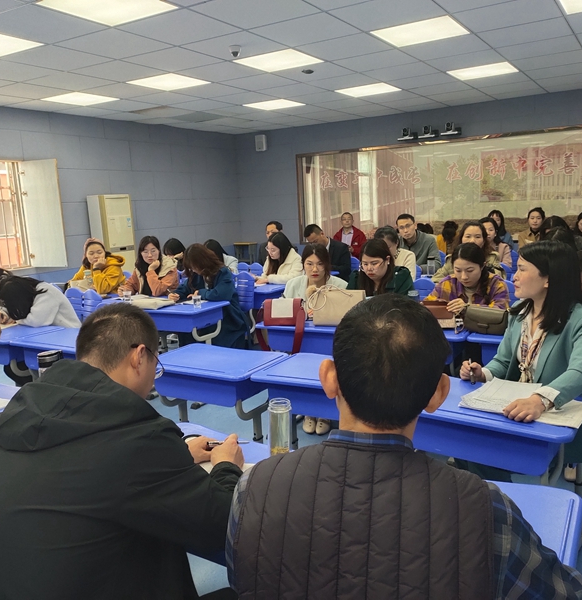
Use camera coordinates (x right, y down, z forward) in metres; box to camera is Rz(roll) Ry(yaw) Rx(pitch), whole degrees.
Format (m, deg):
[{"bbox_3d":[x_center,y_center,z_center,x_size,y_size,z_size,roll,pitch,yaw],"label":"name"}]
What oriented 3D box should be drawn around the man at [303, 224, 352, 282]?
[{"bbox_3d":[0.361,-0.154,5.357,0.520,1.220,0.780,6,13,39],"label":"man"}]

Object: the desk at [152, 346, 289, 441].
[{"bbox_3d":[-0.347,0.678,2.804,0.600,0.760,0.440,4,13,31],"label":"desk"}]

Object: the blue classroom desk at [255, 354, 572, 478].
[{"bbox_3d":[0.427,0.693,1.987,1.160,0.760,0.420,3,12,30],"label":"blue classroom desk"}]

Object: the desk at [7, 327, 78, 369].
[{"bbox_3d":[-1.366,0.614,3.415,0.600,0.760,0.430,4,13,31],"label":"desk"}]

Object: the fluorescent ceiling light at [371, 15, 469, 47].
[{"bbox_3d":[0.928,-1.932,3.782,0.570,0.070,0.550,4,13,34],"label":"fluorescent ceiling light"}]

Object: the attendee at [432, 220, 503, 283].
[{"bbox_3d":[1.443,0.030,4.319,0.520,1.270,0.720,3,12,28],"label":"attendee"}]

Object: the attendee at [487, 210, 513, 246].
[{"bbox_3d":[2.316,-0.368,5.978,0.480,1.220,0.700,4,13,34],"label":"attendee"}]

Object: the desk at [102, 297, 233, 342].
[{"bbox_3d":[-1.027,0.400,4.425,1.100,0.760,0.440,4,13,31],"label":"desk"}]

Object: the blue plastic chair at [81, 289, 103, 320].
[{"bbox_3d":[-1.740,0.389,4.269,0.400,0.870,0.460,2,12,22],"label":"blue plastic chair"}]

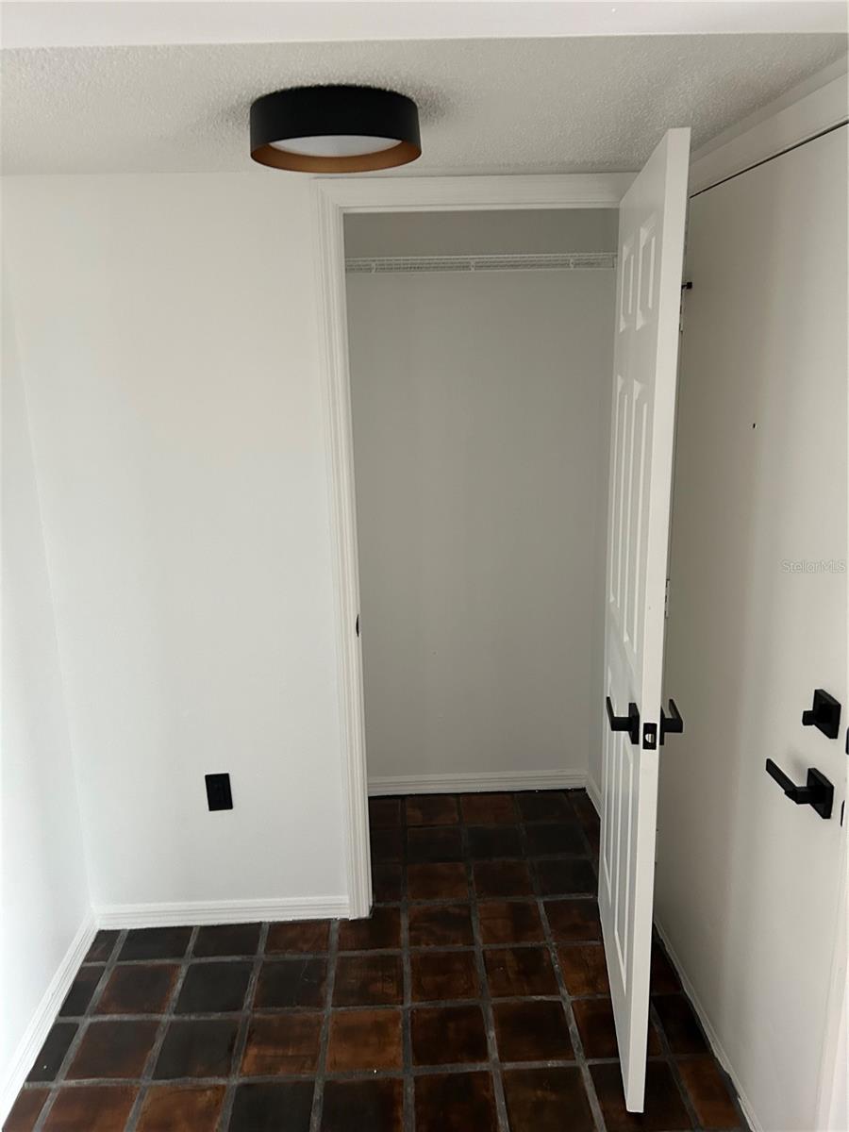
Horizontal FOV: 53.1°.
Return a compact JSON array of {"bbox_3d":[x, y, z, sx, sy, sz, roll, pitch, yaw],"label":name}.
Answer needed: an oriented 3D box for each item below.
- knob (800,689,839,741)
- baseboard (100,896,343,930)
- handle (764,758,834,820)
[{"bbox_3d":[0.690,0.262,1.501,0.050,0.065,0.065,-2,14,-2],"label":"knob"},{"bbox_3d":[-0.622,1.064,2.615,0.778,0.077,0.015,-2,14,-2],"label":"baseboard"},{"bbox_3d":[0.691,0.401,1.580,0.056,0.064,0.156,-2,14,-2],"label":"handle"}]

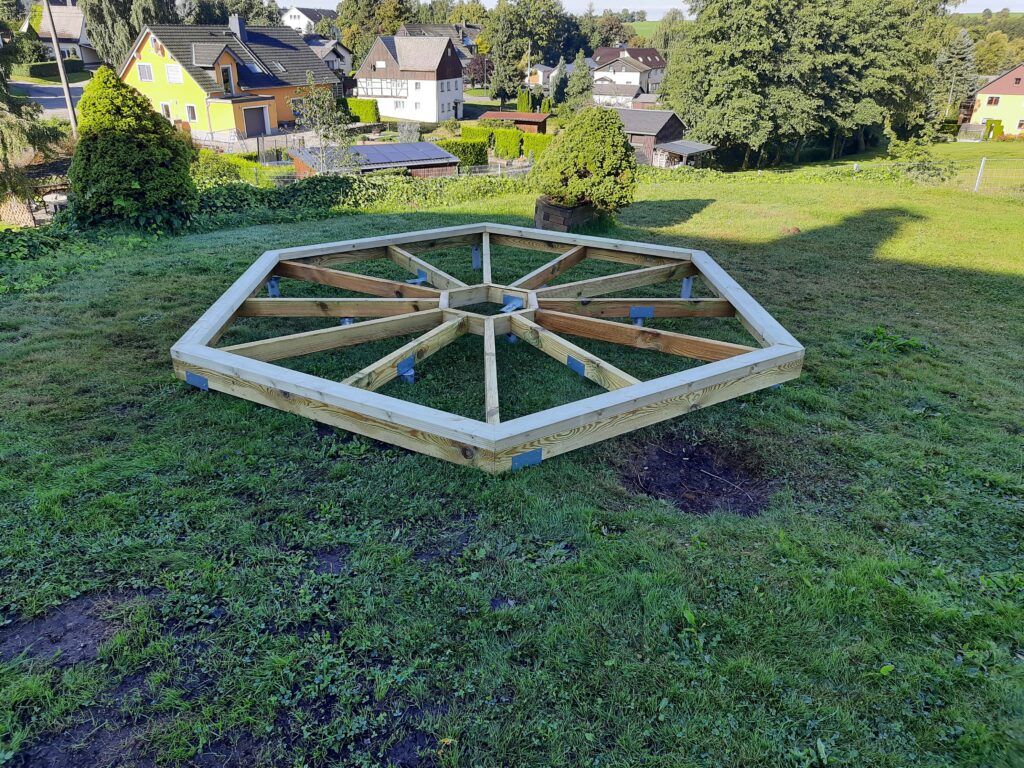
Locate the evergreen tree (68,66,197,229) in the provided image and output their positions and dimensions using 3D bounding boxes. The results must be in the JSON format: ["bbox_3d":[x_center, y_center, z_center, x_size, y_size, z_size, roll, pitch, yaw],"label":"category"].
[{"bbox_3d":[-4.452,-2.707,8.434,1.380,1.740,1.380,1,25,0],"label":"evergreen tree"}]

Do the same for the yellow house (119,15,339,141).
[{"bbox_3d":[-23.451,-27.778,65.921,11.550,9.050,17.500,11,27,20],"label":"yellow house"}]

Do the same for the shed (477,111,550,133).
[{"bbox_3d":[0.110,-20.055,58.450,5.600,2.600,3.000,14,28,25],"label":"shed"}]

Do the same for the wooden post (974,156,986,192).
[{"bbox_3d":[8.245,-3.701,12.991,0.050,0.640,0.050,1,25,0],"label":"wooden post"}]

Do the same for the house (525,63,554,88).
[{"bbox_3d":[7.303,-74.094,177.311,5.800,4.560,6.500,14,28,25],"label":"house"}]

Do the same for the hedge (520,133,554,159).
[{"bbox_3d":[2.451,-21.234,65.723,2.800,1.972,1.000,1,25,0],"label":"hedge"}]

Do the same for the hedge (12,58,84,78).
[{"bbox_3d":[-54.297,-36.888,87.109,2.200,1.300,8.000,14,28,25],"label":"hedge"}]

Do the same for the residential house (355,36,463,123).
[{"bbox_3d":[-12.963,-39.299,94.948,10.700,9.600,8.000,9,27,17],"label":"residential house"}]

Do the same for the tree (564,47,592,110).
[{"bbox_3d":[9.245,-42.141,101.868,3.700,8.000,3.700,1,25,0],"label":"tree"}]

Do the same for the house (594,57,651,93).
[{"bbox_3d":[22.978,-64.168,154.677,9.600,7.720,12.500,8,26,15],"label":"house"}]

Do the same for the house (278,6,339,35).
[{"bbox_3d":[-49.875,-90.013,187.026,10.500,8.800,15.500,10,27,18],"label":"house"}]

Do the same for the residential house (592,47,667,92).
[{"bbox_3d":[25.998,-73.164,172.661,17.927,9.445,11.000,1,25,0],"label":"residential house"}]

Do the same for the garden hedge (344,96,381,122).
[{"bbox_3d":[-16.572,-30.944,83.534,3.476,2.446,1.300,1,25,0],"label":"garden hedge"}]

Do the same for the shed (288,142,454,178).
[{"bbox_3d":[-6.700,-10.188,36.760,7.486,2.675,3.610,-14,29,-29],"label":"shed"}]

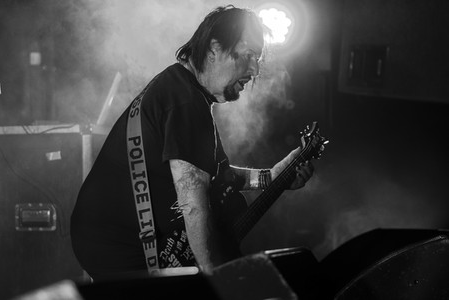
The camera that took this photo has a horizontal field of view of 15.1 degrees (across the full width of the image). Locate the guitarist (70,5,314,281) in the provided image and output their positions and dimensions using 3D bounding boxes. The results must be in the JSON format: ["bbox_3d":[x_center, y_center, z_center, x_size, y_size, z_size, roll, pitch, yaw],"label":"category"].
[{"bbox_3d":[-0.100,0.340,4.920,0.720,1.540,0.620,1,-4,-10],"label":"guitarist"}]

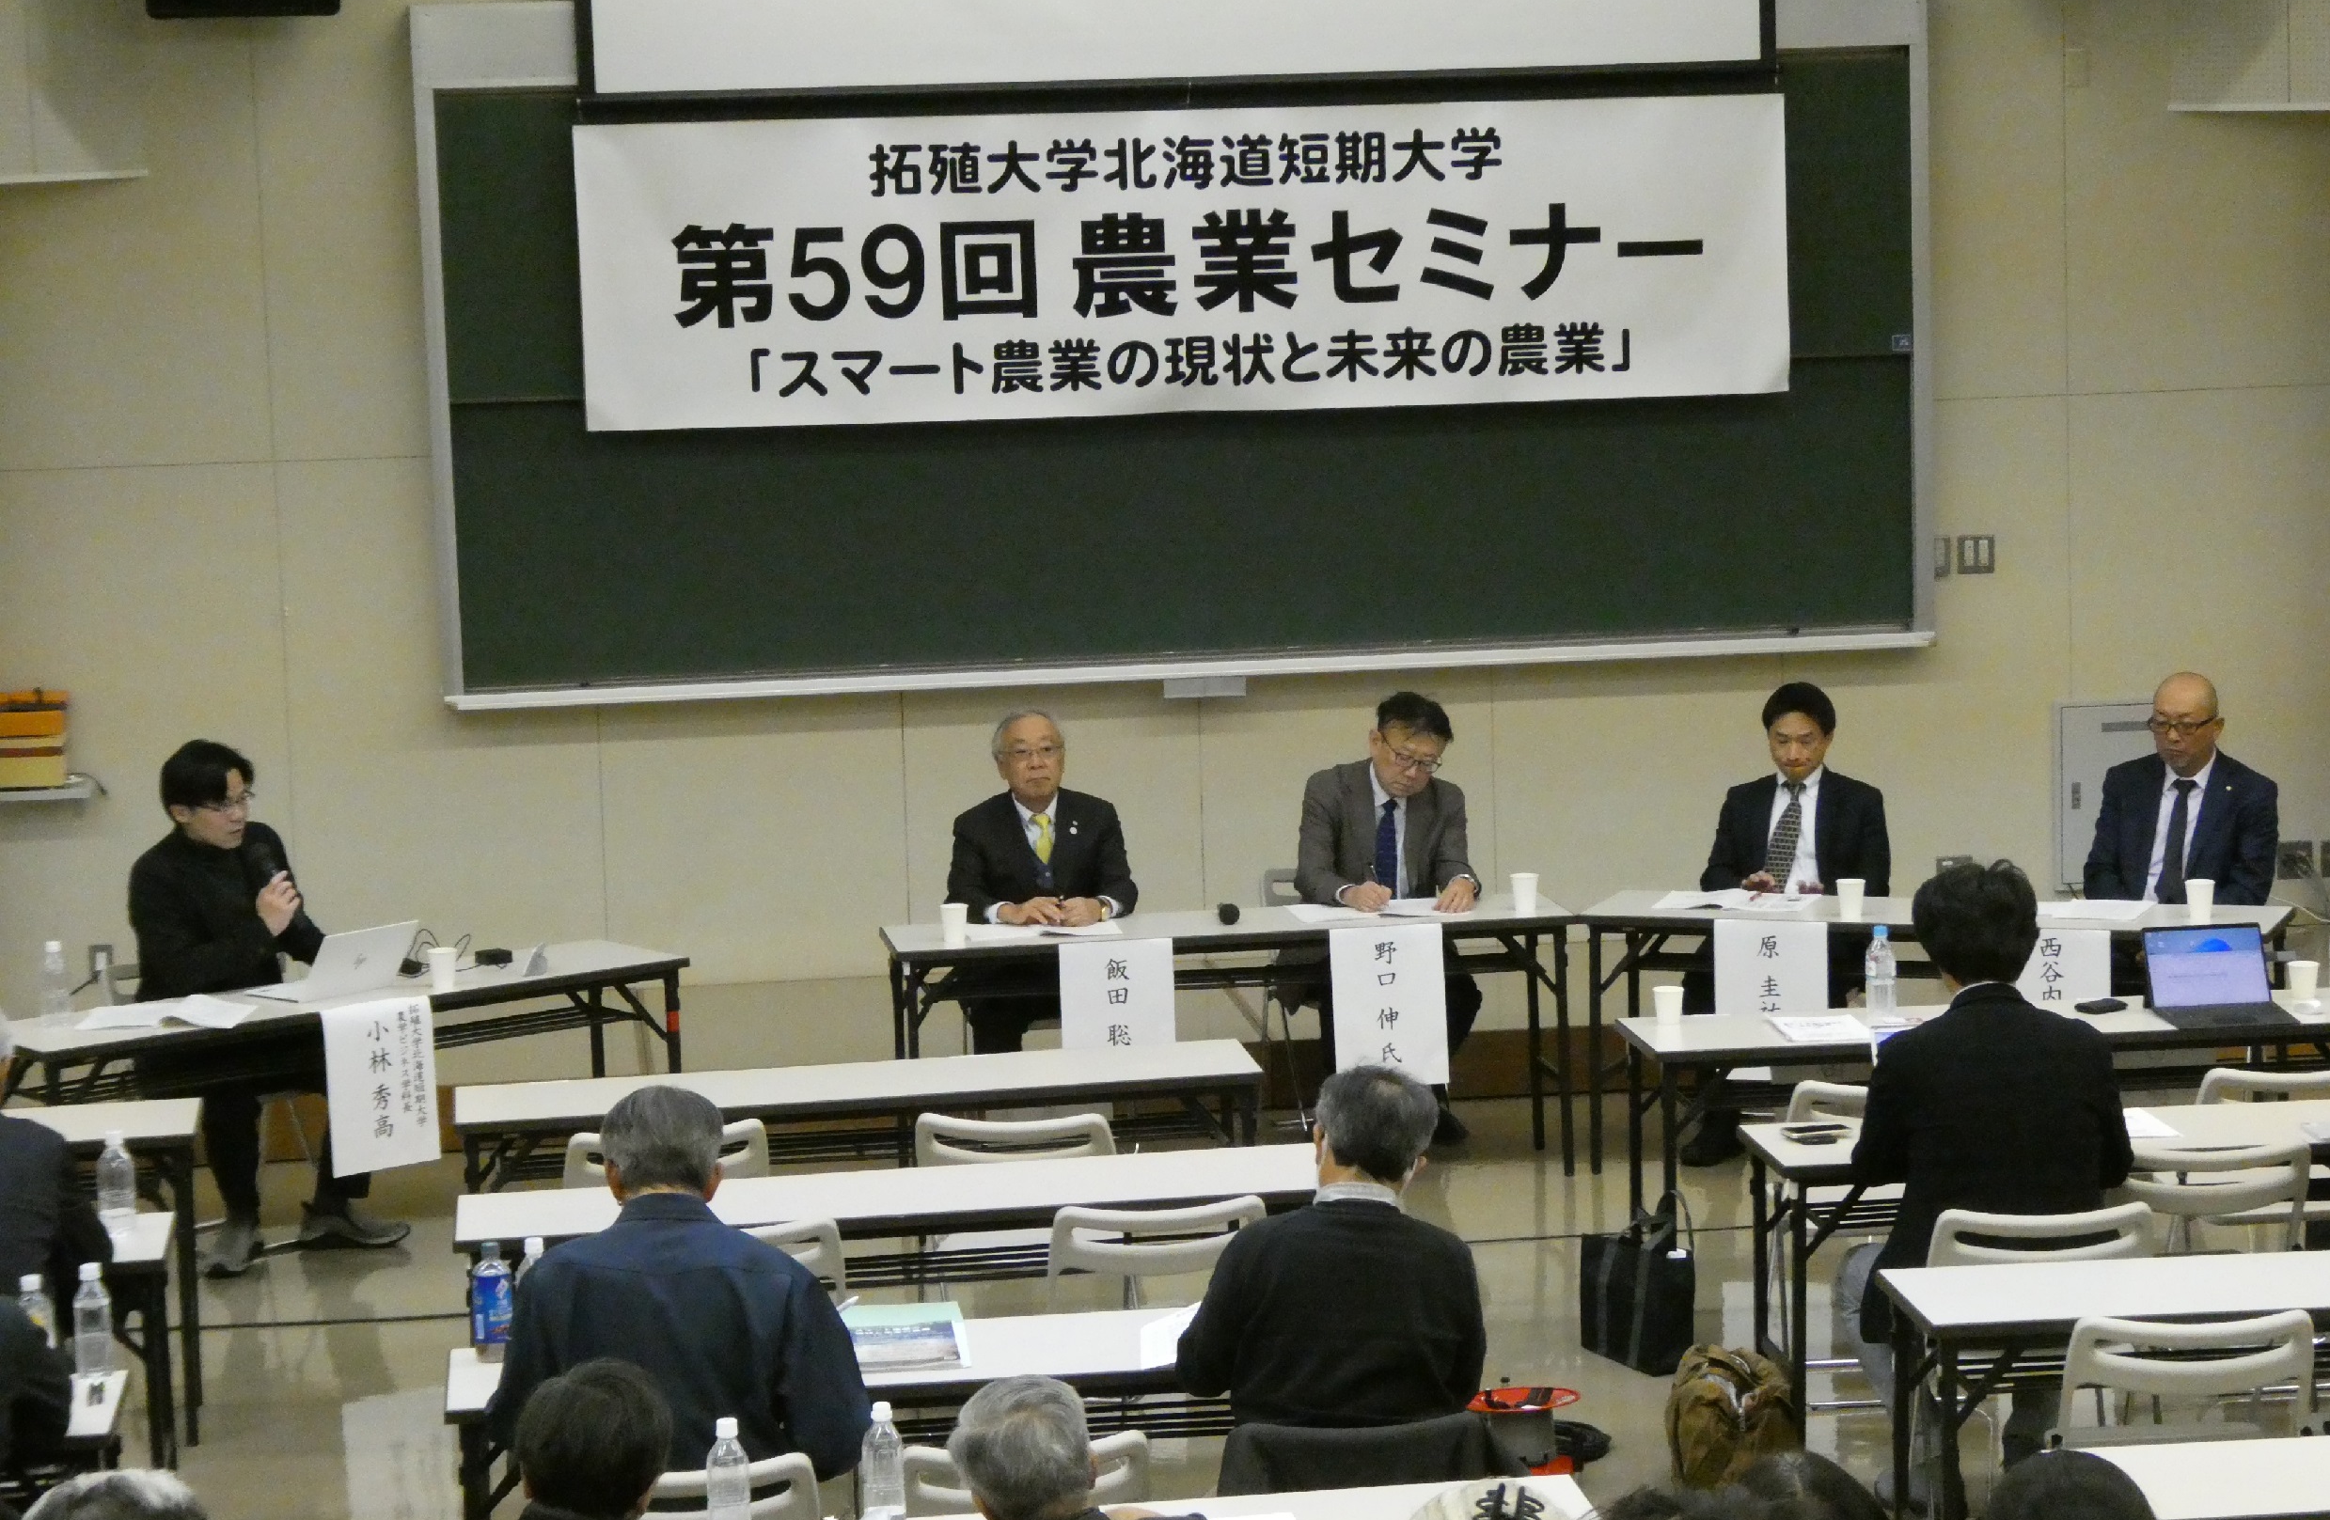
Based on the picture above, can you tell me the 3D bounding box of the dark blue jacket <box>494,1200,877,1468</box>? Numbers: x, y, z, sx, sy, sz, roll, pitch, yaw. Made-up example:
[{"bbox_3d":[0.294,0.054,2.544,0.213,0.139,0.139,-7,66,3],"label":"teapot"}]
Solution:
[{"bbox_3d":[-0.830,1.026,8.879,0.640,0.630,0.520,-3,7,-7],"label":"dark blue jacket"}]

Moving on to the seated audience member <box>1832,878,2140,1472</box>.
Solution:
[{"bbox_3d":[1.635,0.857,10.577,0.560,1.360,0.750,-2,7,-5],"label":"seated audience member"}]

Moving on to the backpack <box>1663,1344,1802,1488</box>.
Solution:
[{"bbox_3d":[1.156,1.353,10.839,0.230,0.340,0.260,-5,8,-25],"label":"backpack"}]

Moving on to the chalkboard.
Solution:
[{"bbox_3d":[0.076,-1.094,14.812,4.146,1.677,0.100,-3,7,-6],"label":"chalkboard"}]

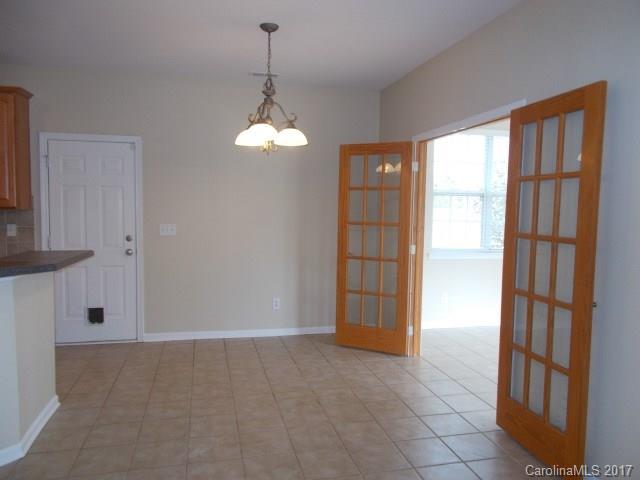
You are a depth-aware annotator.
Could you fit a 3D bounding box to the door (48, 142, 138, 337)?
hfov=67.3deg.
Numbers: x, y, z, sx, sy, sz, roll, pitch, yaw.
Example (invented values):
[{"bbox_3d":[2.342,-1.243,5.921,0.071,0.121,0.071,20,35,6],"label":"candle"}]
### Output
[{"bbox_3d":[-2.257,0.042,4.824,0.800,2.030,0.045,0,4,-14],"label":"door"}]

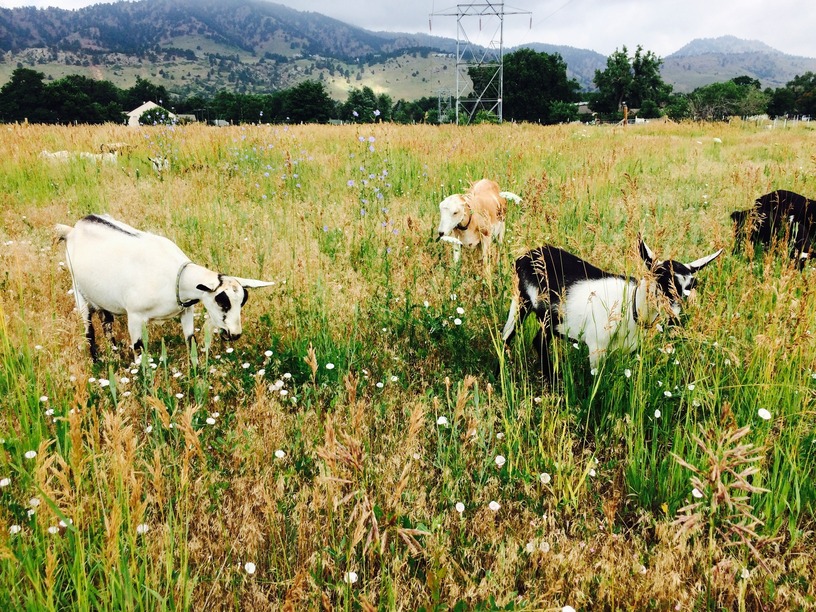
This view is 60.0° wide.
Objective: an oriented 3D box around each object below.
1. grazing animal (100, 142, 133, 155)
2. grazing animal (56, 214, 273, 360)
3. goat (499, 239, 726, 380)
[{"bbox_3d":[-6.750,-3.397,16.169,0.950,0.720,0.320,1,15,2],"label":"grazing animal"},{"bbox_3d":[-1.110,0.002,3.270,0.960,0.760,0.320,8,17,27],"label":"grazing animal"},{"bbox_3d":[0.890,0.067,3.142,0.900,0.700,0.310,11,18,35],"label":"goat"}]

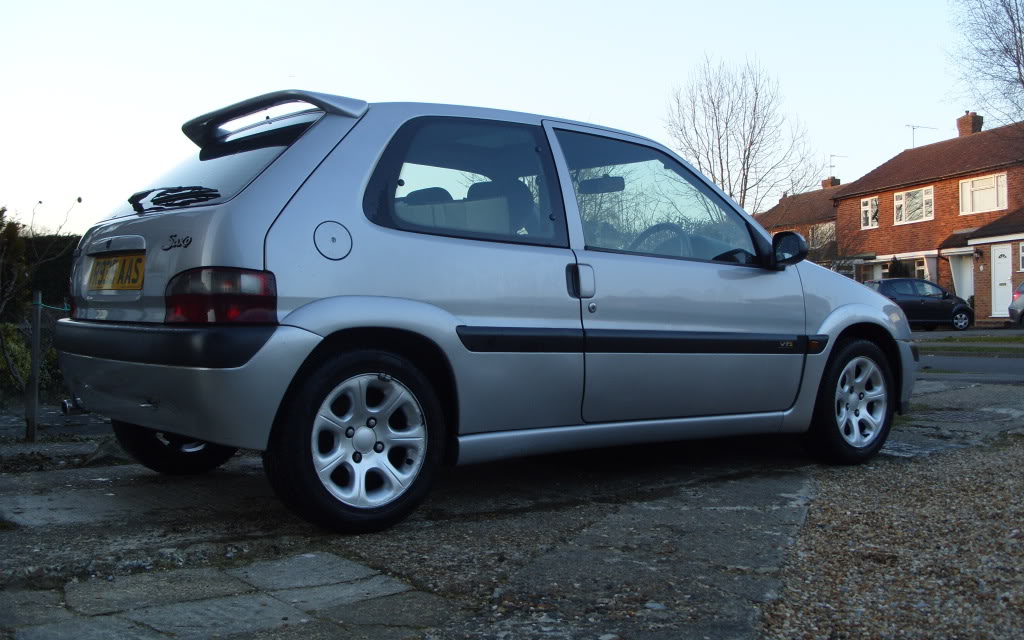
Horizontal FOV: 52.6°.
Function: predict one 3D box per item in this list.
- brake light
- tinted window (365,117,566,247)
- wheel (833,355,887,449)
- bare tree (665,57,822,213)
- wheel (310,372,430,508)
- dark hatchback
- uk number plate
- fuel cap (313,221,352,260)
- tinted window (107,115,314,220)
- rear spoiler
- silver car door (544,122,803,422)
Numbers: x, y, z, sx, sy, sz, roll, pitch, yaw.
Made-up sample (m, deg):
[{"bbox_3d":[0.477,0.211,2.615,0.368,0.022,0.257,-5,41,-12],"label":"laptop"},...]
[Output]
[{"bbox_3d":[-0.797,-0.060,2.828,0.200,0.150,0.280,0,0,-38],"label":"brake light"},{"bbox_3d":[-0.150,-0.444,3.236,0.750,0.420,0.060,0,-19,-38],"label":"tinted window"},{"bbox_3d":[1.443,0.350,4.476,0.384,0.384,0.160,0,0,-38],"label":"wheel"},{"bbox_3d":[6.484,-3.579,29.000,4.425,7.658,4.425,0,0,0],"label":"bare tree"},{"bbox_3d":[-0.450,0.346,3.025,0.384,0.384,0.160,0,0,-38],"label":"wheel"},{"bbox_3d":[11.118,-0.431,28.974,3.430,1.460,1.620,0,0,-15],"label":"dark hatchback"},{"bbox_3d":[-1.240,-0.144,3.249,0.012,0.111,0.520,7,-5,-38],"label":"uk number plate"},{"bbox_3d":[-0.501,-0.221,2.902,0.120,0.120,0.030,0,-7,-33],"label":"fuel cap"},{"bbox_3d":[-1.033,-0.484,3.412,1.130,0.080,0.475,0,41,52],"label":"tinted window"},{"bbox_3d":[-0.884,-0.659,3.530,0.230,0.140,1.120,0,0,-38],"label":"rear spoiler"},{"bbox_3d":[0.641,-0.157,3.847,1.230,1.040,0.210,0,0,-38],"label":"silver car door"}]

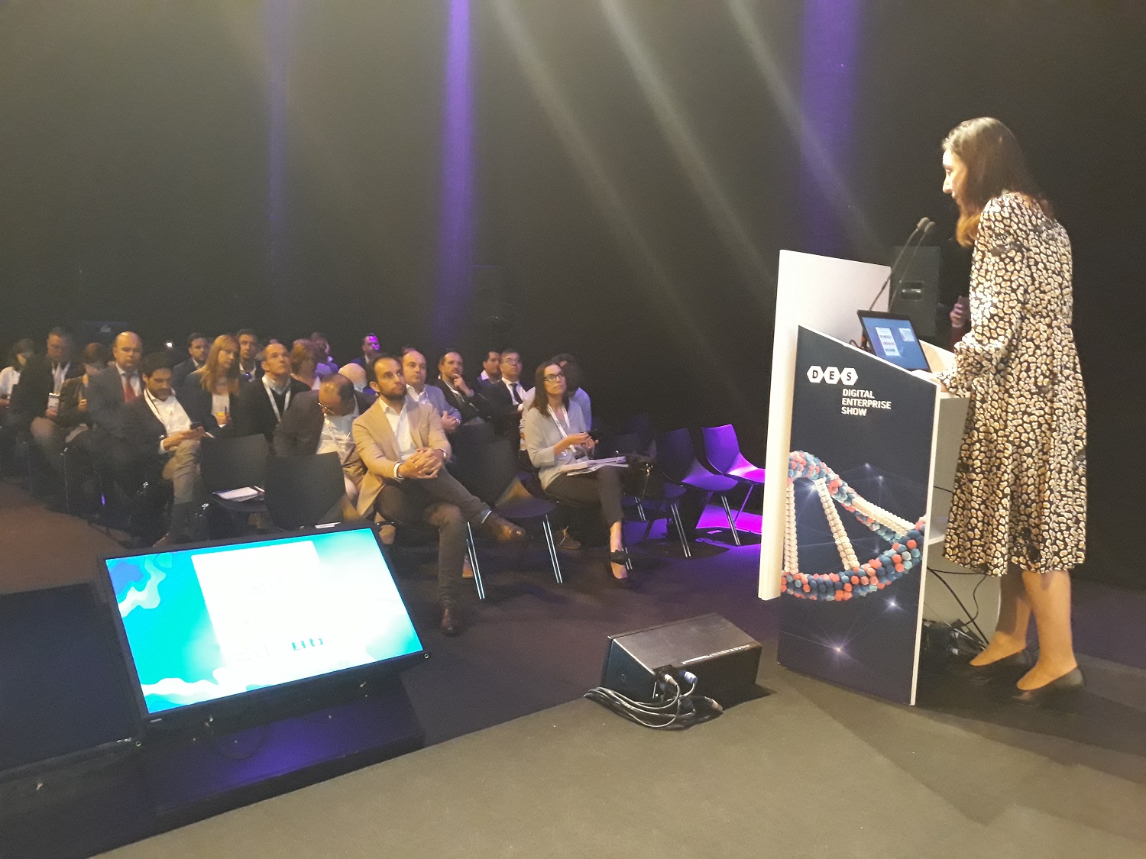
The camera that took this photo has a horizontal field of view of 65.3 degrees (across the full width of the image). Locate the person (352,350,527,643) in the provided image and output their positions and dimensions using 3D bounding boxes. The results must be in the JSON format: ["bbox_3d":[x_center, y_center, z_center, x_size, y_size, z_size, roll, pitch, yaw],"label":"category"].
[{"bbox_3d":[-0.700,0.280,4.500,0.660,1.280,0.840,-2,7,-38],"label":"person"}]

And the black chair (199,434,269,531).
[{"bbox_3d":[-1.790,0.426,4.990,0.500,0.790,0.520,-3,8,-42],"label":"black chair"}]

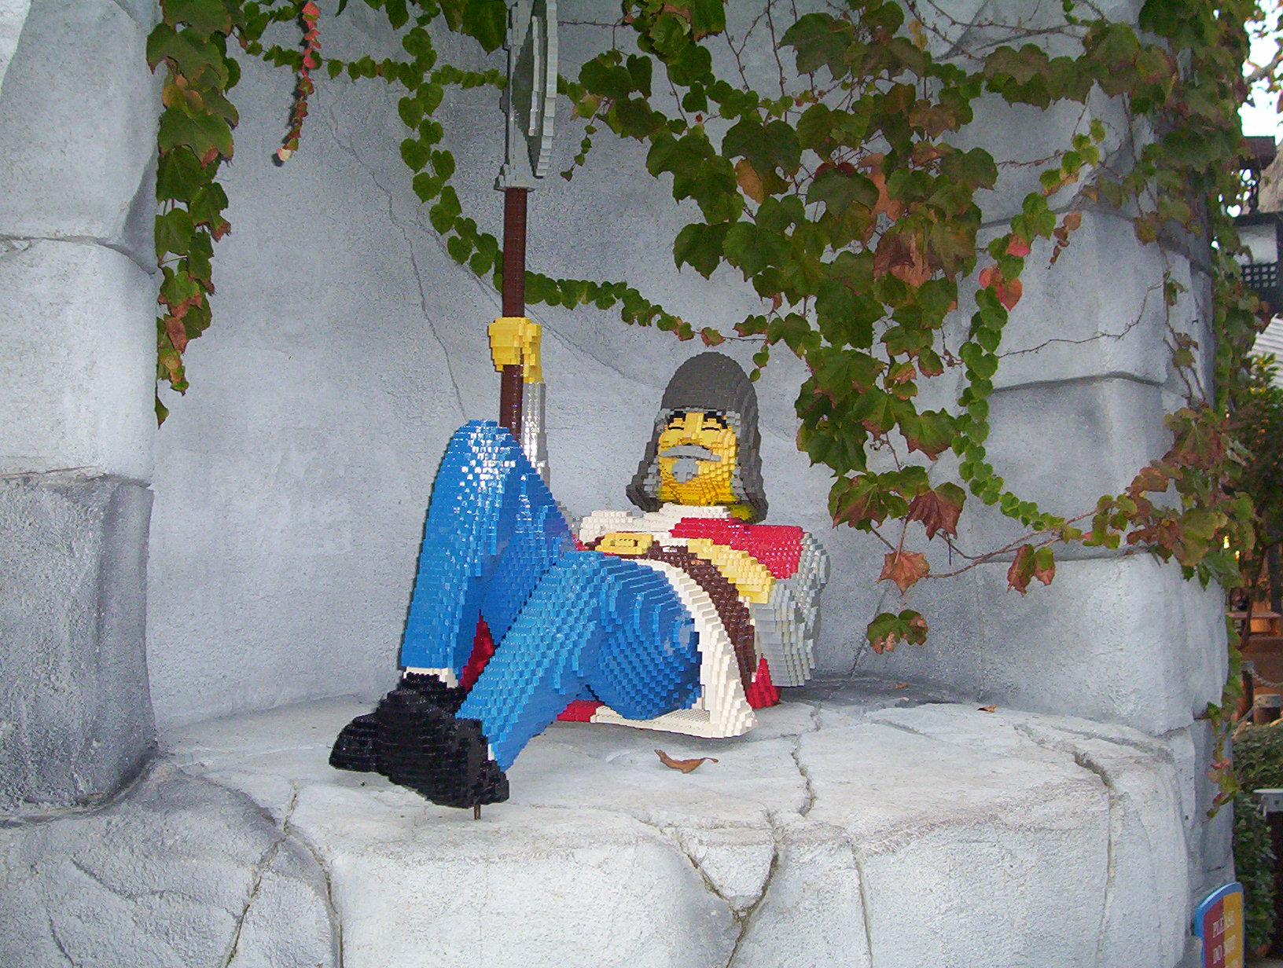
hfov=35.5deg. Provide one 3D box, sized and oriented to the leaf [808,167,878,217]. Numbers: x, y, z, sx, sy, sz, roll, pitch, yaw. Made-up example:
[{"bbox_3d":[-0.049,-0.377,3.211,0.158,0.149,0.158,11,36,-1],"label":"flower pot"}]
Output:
[{"bbox_3d":[0.323,-0.469,3.220,0.114,0.081,0.035,0,4,0],"label":"leaf"}]

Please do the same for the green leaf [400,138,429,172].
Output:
[{"bbox_3d":[-0.379,-0.552,3.360,0.050,0.059,0.018,0,4,-6],"label":"green leaf"}]

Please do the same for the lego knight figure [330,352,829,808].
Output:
[{"bbox_3d":[-0.047,0.087,3.005,0.400,0.575,1.230,2,4,27],"label":"lego knight figure"}]

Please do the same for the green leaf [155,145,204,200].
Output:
[{"bbox_3d":[-0.650,-0.442,2.840,0.077,0.082,0.030,0,4,-6],"label":"green leaf"}]

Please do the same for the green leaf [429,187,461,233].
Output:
[{"bbox_3d":[-0.329,-0.461,3.370,0.056,0.079,0.018,0,4,-6],"label":"green leaf"}]

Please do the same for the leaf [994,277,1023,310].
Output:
[{"bbox_3d":[0.601,-0.312,3.280,0.048,0.056,0.018,1,4,9],"label":"leaf"}]

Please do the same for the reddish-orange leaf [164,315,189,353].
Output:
[{"bbox_3d":[-0.655,-0.213,2.830,0.041,0.057,0.020,0,4,-6],"label":"reddish-orange leaf"}]

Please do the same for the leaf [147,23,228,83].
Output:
[{"bbox_3d":[-0.646,-0.614,2.860,0.115,0.095,0.035,-2,-12,-13],"label":"leaf"}]

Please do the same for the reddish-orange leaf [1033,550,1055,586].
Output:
[{"bbox_3d":[0.646,0.134,3.220,0.039,0.061,0.030,1,4,11],"label":"reddish-orange leaf"}]

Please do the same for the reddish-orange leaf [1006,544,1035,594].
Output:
[{"bbox_3d":[0.607,0.136,3.220,0.053,0.081,0.035,2,4,26],"label":"reddish-orange leaf"}]

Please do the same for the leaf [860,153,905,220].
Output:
[{"bbox_3d":[0.394,-0.486,3.280,0.079,0.112,0.030,0,4,6],"label":"leaf"}]

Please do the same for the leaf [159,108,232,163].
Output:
[{"bbox_3d":[-0.622,-0.488,2.800,0.105,0.080,0.035,0,4,-6],"label":"leaf"}]

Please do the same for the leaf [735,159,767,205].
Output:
[{"bbox_3d":[0.181,-0.490,3.250,0.062,0.078,0.030,1,4,17],"label":"leaf"}]

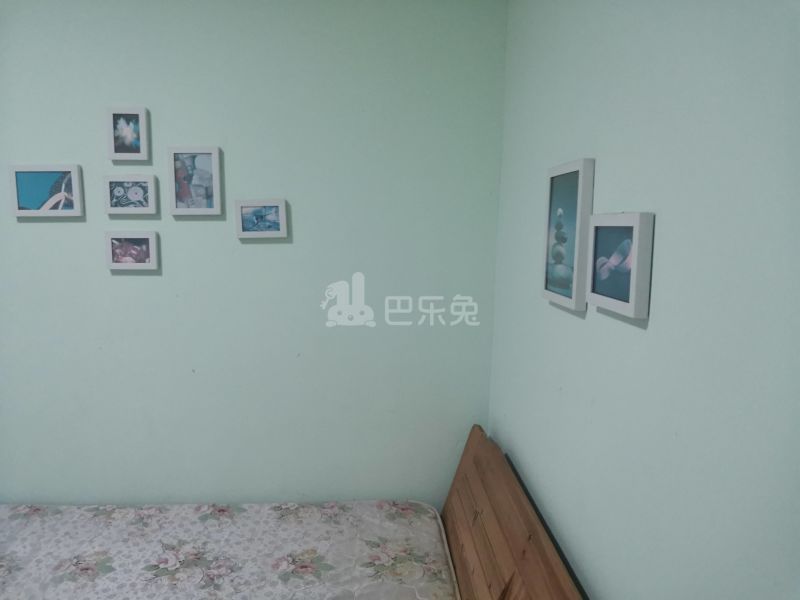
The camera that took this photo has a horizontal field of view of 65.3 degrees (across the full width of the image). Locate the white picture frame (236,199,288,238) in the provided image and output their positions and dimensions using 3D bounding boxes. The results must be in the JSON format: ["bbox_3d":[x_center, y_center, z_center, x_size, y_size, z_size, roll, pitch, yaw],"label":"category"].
[{"bbox_3d":[-0.456,-0.267,2.059,0.162,0.122,0.023,0,7,-3],"label":"white picture frame"}]

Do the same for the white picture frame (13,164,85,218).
[{"bbox_3d":[-1.141,-0.352,2.018,0.213,0.162,0.023,0,7,-3],"label":"white picture frame"}]

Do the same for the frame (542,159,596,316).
[{"bbox_3d":[0.357,-0.139,1.336,0.023,0.296,0.235,0,7,-3],"label":"frame"}]

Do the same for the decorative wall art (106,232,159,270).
[{"bbox_3d":[-0.879,-0.162,2.053,0.162,0.122,0.023,0,7,-3],"label":"decorative wall art"}]

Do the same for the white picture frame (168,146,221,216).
[{"bbox_3d":[-0.666,-0.386,2.035,0.162,0.213,0.023,0,7,-3],"label":"white picture frame"}]

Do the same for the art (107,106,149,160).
[{"bbox_3d":[-0.873,-0.533,2.007,0.122,0.162,0.023,0,7,-3],"label":"art"}]

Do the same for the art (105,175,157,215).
[{"bbox_3d":[-0.875,-0.342,2.031,0.162,0.122,0.023,0,7,-3],"label":"art"}]

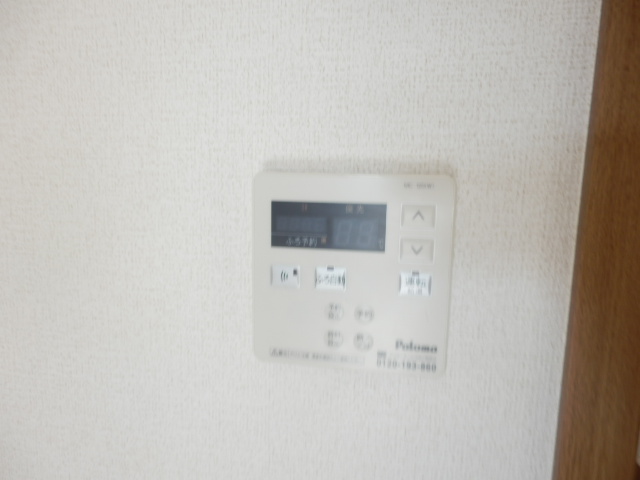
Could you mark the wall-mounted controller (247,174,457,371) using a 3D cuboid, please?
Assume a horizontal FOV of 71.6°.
[{"bbox_3d":[0.019,0.019,0.278,0.120,0.120,0.019,2,8,8],"label":"wall-mounted controller"}]

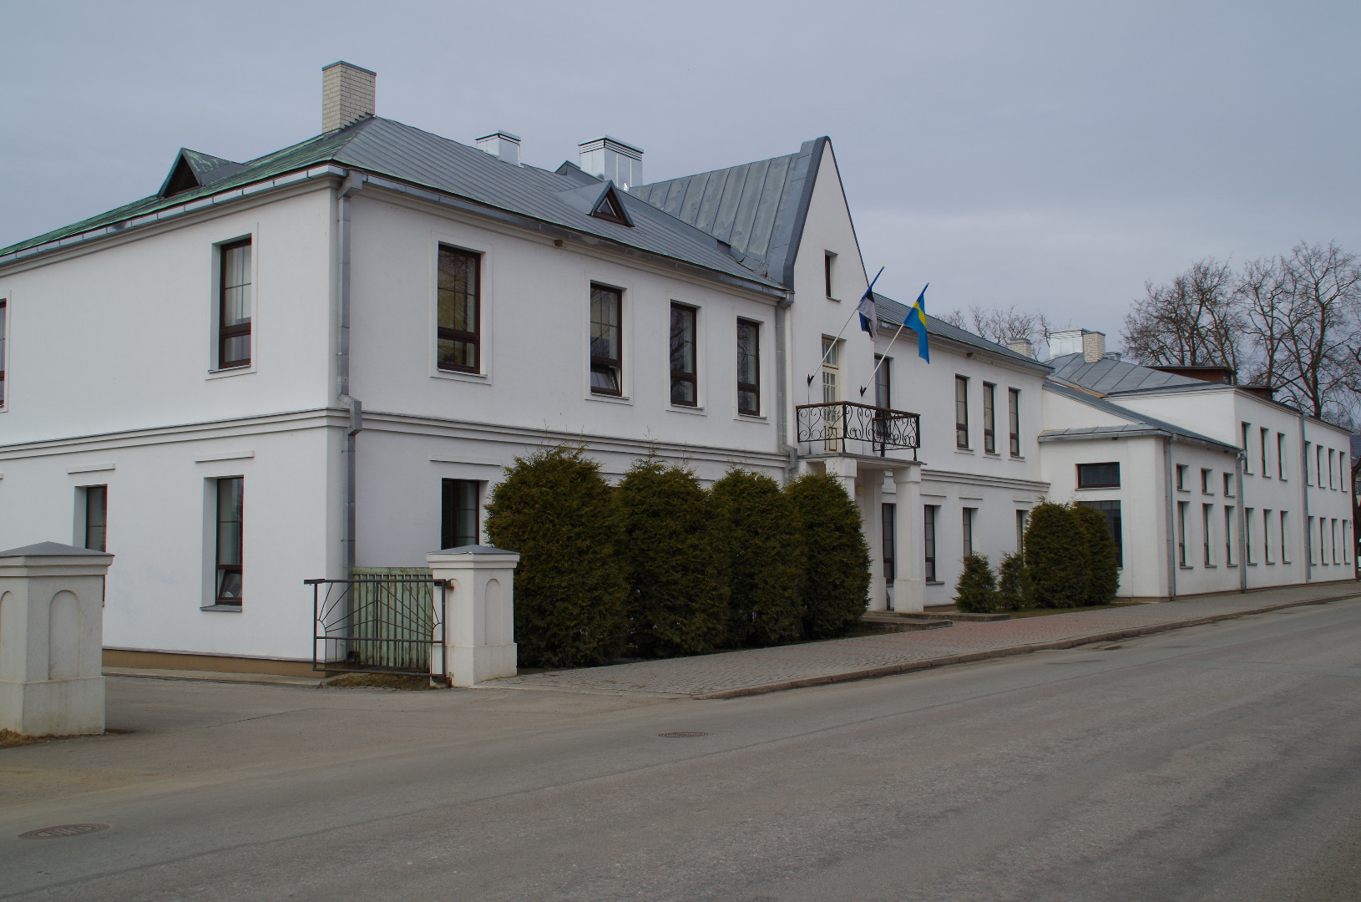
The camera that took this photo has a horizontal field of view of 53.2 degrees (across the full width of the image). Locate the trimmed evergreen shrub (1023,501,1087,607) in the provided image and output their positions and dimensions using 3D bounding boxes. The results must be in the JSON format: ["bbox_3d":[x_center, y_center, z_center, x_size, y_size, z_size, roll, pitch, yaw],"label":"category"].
[{"bbox_3d":[9.647,2.668,35.073,1.600,2.720,1.600,-4,-5,35],"label":"trimmed evergreen shrub"}]

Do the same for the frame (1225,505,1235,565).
[{"bbox_3d":[17.997,2.808,44.883,0.120,1.970,1.150,-4,-6,36],"label":"frame"}]

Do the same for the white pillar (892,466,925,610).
[{"bbox_3d":[5.149,2.001,30.967,0.480,3.310,0.500,-4,-6,36],"label":"white pillar"}]

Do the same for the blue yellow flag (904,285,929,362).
[{"bbox_3d":[5.267,-2.802,30.257,0.600,1.740,0.220,-4,-5,35],"label":"blue yellow flag"}]

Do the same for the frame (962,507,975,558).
[{"bbox_3d":[7.566,2.503,36.184,0.100,1.940,0.920,-4,-6,37],"label":"frame"}]

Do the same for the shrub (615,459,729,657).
[{"bbox_3d":[-0.344,1.762,22.895,2.160,3.210,2.160,-1,-5,0],"label":"shrub"}]

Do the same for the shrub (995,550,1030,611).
[{"bbox_3d":[8.201,3.198,33.435,0.900,1.445,0.900,-4,-6,37],"label":"shrub"}]

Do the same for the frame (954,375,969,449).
[{"bbox_3d":[7.559,-1.023,36.848,0.120,1.990,0.980,-4,-6,36],"label":"frame"}]

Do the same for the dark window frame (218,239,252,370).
[{"bbox_3d":[-6.656,-2.216,20.636,0.980,1.970,0.120,-4,-6,36],"label":"dark window frame"}]

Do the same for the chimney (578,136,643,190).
[{"bbox_3d":[-1.745,-7.068,34.865,0.900,1.570,1.550,-4,-6,37],"label":"chimney"}]

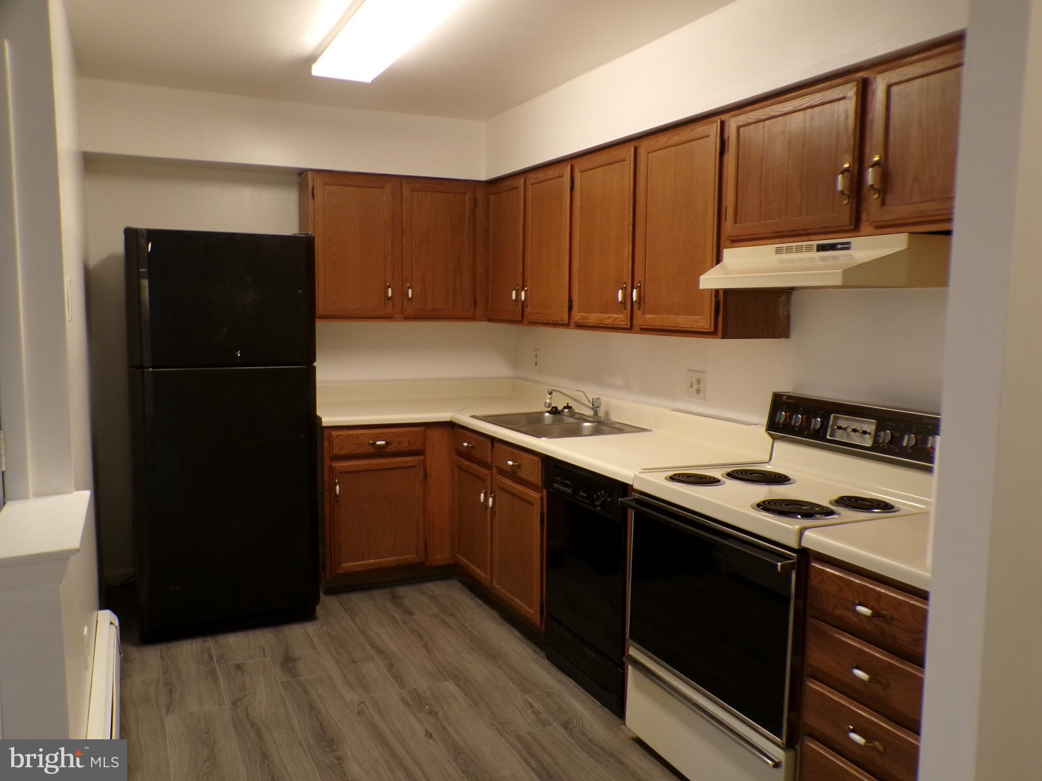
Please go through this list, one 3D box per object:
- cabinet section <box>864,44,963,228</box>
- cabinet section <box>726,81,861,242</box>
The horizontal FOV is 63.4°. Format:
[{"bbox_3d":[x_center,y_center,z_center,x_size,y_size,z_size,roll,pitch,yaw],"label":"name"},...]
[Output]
[{"bbox_3d":[1.200,-0.624,2.090,0.310,0.410,0.531,-2,7,-26],"label":"cabinet section"},{"bbox_3d":[0.945,-0.683,2.619,0.310,0.410,0.535,-2,7,-26],"label":"cabinet section"}]

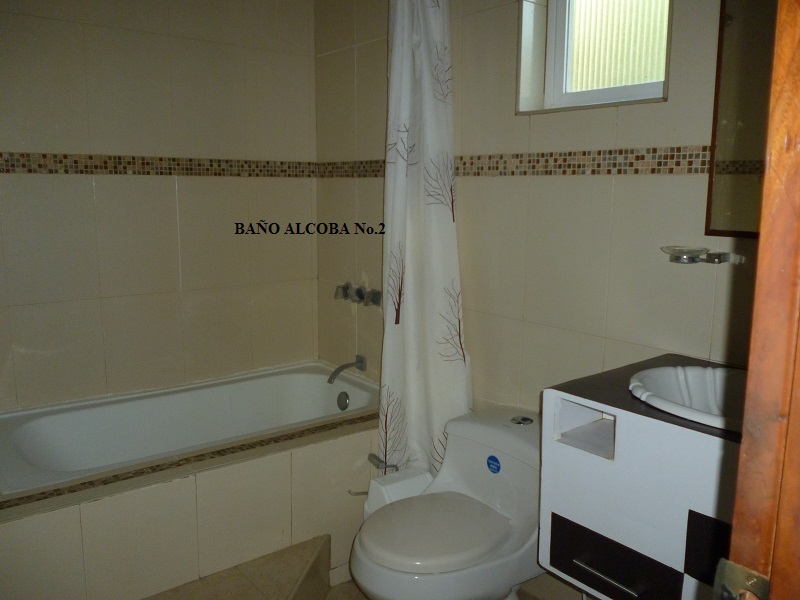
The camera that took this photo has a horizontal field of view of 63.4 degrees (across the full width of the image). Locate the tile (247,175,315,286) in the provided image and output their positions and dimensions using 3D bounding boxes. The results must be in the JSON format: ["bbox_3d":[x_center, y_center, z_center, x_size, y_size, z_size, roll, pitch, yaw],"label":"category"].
[{"bbox_3d":[-0.517,-0.305,2.826,0.309,0.448,0.012,-7,13,-39],"label":"tile"}]

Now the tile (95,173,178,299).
[{"bbox_3d":[-0.998,-0.247,2.475,0.300,0.450,0.010,-7,12,-38],"label":"tile"}]

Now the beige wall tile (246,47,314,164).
[{"bbox_3d":[-0.522,-0.824,2.773,0.302,0.455,0.012,-7,12,-36],"label":"beige wall tile"}]

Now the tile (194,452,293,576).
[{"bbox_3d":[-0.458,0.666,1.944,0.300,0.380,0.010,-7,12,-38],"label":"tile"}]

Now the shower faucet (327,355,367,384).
[{"bbox_3d":[-0.227,0.293,2.736,0.160,0.100,0.060,-7,12,-38],"label":"shower faucet"}]

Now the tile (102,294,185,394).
[{"bbox_3d":[-1.001,0.169,2.547,0.300,0.390,0.010,-7,12,-38],"label":"tile"}]

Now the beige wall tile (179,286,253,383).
[{"bbox_3d":[-0.771,0.152,2.757,0.302,0.411,0.012,-7,12,-36],"label":"beige wall tile"}]

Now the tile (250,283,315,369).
[{"bbox_3d":[-0.530,0.123,2.936,0.302,0.411,0.012,-7,12,-36],"label":"tile"}]

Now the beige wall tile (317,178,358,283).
[{"bbox_3d":[-0.273,-0.301,2.818,0.012,0.448,0.312,-7,13,-39],"label":"beige wall tile"}]

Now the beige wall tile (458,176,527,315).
[{"bbox_3d":[0.299,-0.176,2.133,0.010,0.450,0.300,-7,12,-38],"label":"beige wall tile"}]

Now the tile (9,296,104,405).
[{"bbox_3d":[-1.254,0.210,2.398,0.302,0.411,0.012,-7,12,-36],"label":"tile"}]

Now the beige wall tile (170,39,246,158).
[{"bbox_3d":[-0.763,-0.795,2.593,0.302,0.455,0.012,-7,12,-36],"label":"beige wall tile"}]

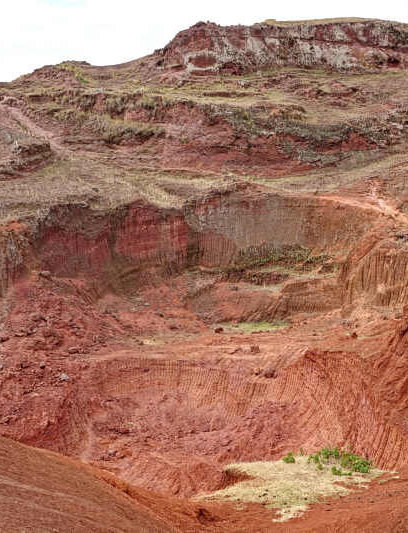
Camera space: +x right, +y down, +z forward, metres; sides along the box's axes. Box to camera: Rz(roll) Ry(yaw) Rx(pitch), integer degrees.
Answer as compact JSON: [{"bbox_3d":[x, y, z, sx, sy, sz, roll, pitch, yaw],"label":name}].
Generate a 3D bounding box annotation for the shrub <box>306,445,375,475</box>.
[{"bbox_3d":[4.036,5.749,22.500,2.000,0.600,1.300,0,6,0],"label":"shrub"}]

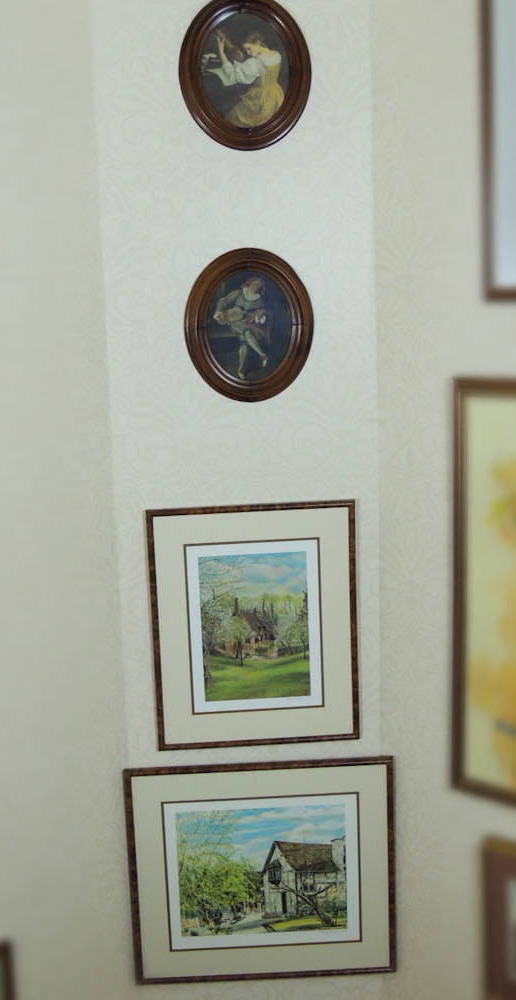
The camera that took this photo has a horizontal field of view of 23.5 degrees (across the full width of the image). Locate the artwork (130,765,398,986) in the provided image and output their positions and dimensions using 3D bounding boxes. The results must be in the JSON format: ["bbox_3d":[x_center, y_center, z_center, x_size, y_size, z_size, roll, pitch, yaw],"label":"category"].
[{"bbox_3d":[0.010,0.671,2.255,0.477,0.427,0.024,-3,12,-2],"label":"artwork"}]

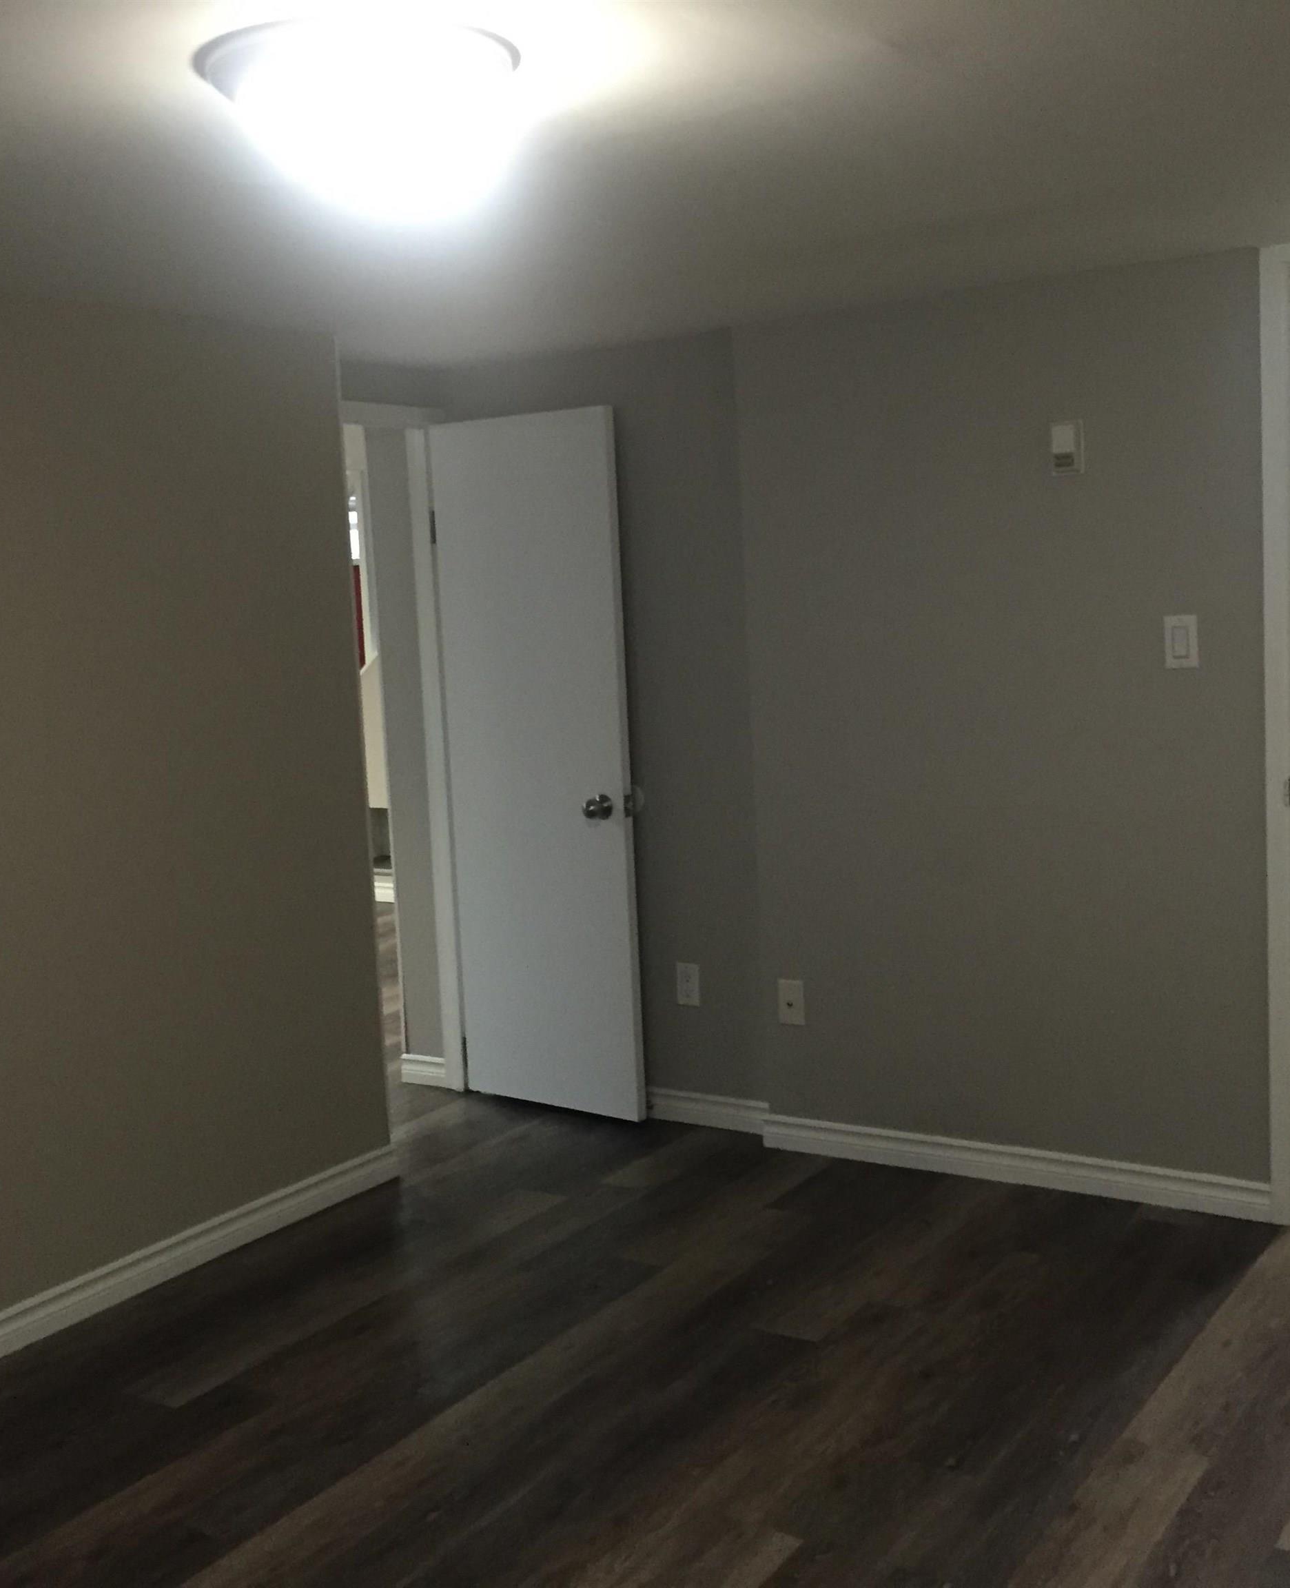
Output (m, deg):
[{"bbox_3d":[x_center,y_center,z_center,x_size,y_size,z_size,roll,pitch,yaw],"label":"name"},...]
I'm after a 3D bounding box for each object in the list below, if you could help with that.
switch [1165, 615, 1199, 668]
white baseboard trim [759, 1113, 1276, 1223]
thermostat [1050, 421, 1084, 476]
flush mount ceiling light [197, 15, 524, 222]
[{"bbox_3d":[1.171,-0.331,3.868,0.072,0.114,0.010,2,8,34],"label":"switch"},{"bbox_3d":[0.850,0.888,4.269,1.287,0.090,0.016,2,8,34],"label":"white baseboard trim"},{"bbox_3d":[0.938,-0.767,3.947,0.071,0.114,0.030,2,8,34],"label":"thermostat"},{"bbox_3d":[-0.336,-0.794,2.096,0.382,0.140,0.382,-3,7,0],"label":"flush mount ceiling light"}]

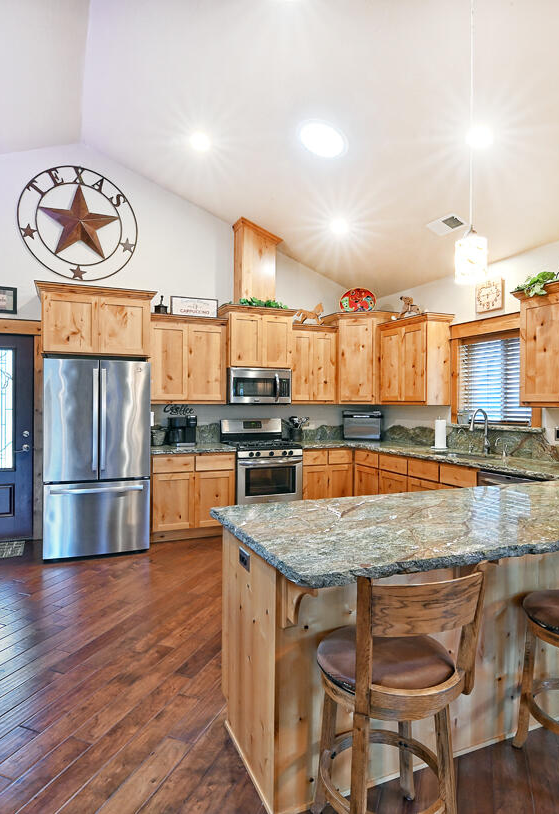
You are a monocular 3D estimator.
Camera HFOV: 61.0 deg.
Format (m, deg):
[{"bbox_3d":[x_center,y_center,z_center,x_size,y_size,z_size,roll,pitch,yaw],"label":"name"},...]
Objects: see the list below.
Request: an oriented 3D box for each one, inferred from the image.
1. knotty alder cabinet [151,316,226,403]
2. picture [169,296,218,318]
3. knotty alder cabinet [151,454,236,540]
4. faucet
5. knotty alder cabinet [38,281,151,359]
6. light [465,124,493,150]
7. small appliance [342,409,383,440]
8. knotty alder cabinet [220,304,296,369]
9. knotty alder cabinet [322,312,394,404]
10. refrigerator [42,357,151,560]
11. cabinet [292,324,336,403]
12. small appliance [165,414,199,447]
[{"bbox_3d":[-1.040,-0.496,5.261,0.870,0.932,0.380,0,0,-24],"label":"knotty alder cabinet"},{"bbox_3d":[-0.913,-1.068,5.115,0.525,0.203,0.030,0,0,-24],"label":"picture"},{"bbox_3d":[-0.976,0.912,5.080,0.875,0.878,0.630,0,0,-23],"label":"knotty alder cabinet"},{"bbox_3d":[1.866,0.237,4.420,0.260,0.440,0.080,0,0,-24],"label":"faucet"},{"bbox_3d":[-1.821,-0.800,4.743,1.078,0.645,0.680,0,0,-24],"label":"knotty alder cabinet"},{"bbox_3d":[1.335,-1.809,3.166,0.185,0.040,0.185,21,-8,-23],"label":"light"},{"bbox_3d":[1.048,0.234,5.998,0.450,0.390,0.290,0,0,22],"label":"small appliance"},{"bbox_3d":[-0.285,-0.773,5.536,0.840,0.675,0.490,0,0,-24],"label":"knotty alder cabinet"},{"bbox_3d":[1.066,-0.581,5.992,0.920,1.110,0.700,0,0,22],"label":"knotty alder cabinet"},{"bbox_3d":[-1.771,0.465,4.630,0.903,1.770,0.792,0,0,-23],"label":"refrigerator"},{"bbox_3d":[0.365,-0.491,5.804,0.645,0.926,0.350,0,0,-23],"label":"cabinet"},{"bbox_3d":[-1.065,0.266,5.192,0.290,0.335,0.280,0,0,-24],"label":"small appliance"}]

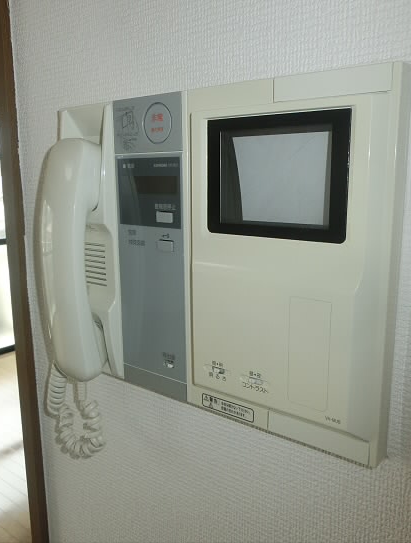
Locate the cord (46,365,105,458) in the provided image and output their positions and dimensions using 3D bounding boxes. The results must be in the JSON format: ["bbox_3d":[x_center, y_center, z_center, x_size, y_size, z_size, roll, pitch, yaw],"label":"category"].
[{"bbox_3d":[-0.115,0.133,0.467,0.041,0.095,0.045,8,14,37],"label":"cord"}]

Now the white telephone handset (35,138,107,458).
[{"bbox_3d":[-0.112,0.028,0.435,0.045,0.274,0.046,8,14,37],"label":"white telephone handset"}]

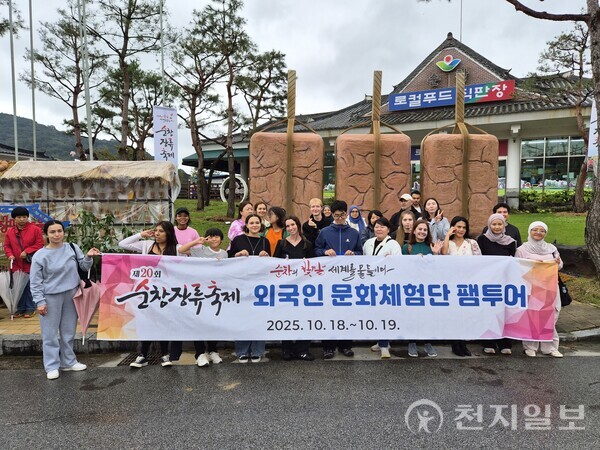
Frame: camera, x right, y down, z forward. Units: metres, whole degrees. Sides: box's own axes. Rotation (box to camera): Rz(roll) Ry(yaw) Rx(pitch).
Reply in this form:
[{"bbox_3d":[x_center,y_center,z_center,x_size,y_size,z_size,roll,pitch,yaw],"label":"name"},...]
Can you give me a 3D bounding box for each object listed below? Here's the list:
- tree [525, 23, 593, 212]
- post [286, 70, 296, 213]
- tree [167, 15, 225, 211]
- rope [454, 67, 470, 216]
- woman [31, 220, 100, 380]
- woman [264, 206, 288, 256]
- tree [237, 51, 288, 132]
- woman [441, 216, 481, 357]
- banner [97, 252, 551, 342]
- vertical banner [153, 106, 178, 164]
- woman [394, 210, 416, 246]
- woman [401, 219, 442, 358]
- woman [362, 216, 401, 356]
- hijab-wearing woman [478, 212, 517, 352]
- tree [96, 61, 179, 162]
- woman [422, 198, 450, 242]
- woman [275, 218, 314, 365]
[{"bbox_3d":[10.019,-4.065,15.275,2.900,7.172,2.800,0,4,0],"label":"tree"},{"bbox_3d":[-0.194,-1.680,9.112,0.230,3.622,0.200,0,4,-3],"label":"post"},{"bbox_3d":[-4.062,-4.336,15.800,2.400,7.800,2.300,-1,3,-11],"label":"tree"},{"bbox_3d":[3.953,-1.771,9.700,0.380,3.900,0.450,0,3,6],"label":"rope"},{"bbox_3d":[-2.432,0.748,4.100,0.700,1.600,0.420,-2,3,-27],"label":"woman"},{"bbox_3d":[-0.348,0.538,5.445,0.440,1.580,0.330,1,4,20],"label":"woman"},{"bbox_3d":[-1.669,-4.054,17.280,2.500,6.760,2.500,0,4,0],"label":"tree"},{"bbox_3d":[1.862,0.719,4.624,0.460,1.625,0.350,1,4,8],"label":"woman"},{"bbox_3d":[0.373,0.824,4.441,5.020,0.943,0.200,0,4,-3],"label":"banner"},{"bbox_3d":[-3.529,-2.182,10.500,0.640,1.850,0.060,-2,4,-30],"label":"vertical banner"},{"bbox_3d":[1.376,0.601,5.200,0.450,1.580,0.360,0,3,12],"label":"woman"},{"bbox_3d":[1.380,0.716,4.530,0.480,1.570,0.400,0,3,12],"label":"woman"},{"bbox_3d":[0.941,0.703,4.550,0.470,1.600,0.380,1,3,18],"label":"woman"},{"bbox_3d":[2.299,0.695,4.653,0.480,1.646,0.340,1,4,10],"label":"hijab-wearing woman"},{"bbox_3d":[-7.203,-4.011,17.783,3.300,6.455,3.200,0,4,0],"label":"tree"},{"bbox_3d":[1.986,0.412,5.800,0.480,1.620,0.360,0,3,14],"label":"woman"},{"bbox_3d":[-0.063,0.713,4.550,0.470,1.620,0.380,0,3,-2],"label":"woman"}]

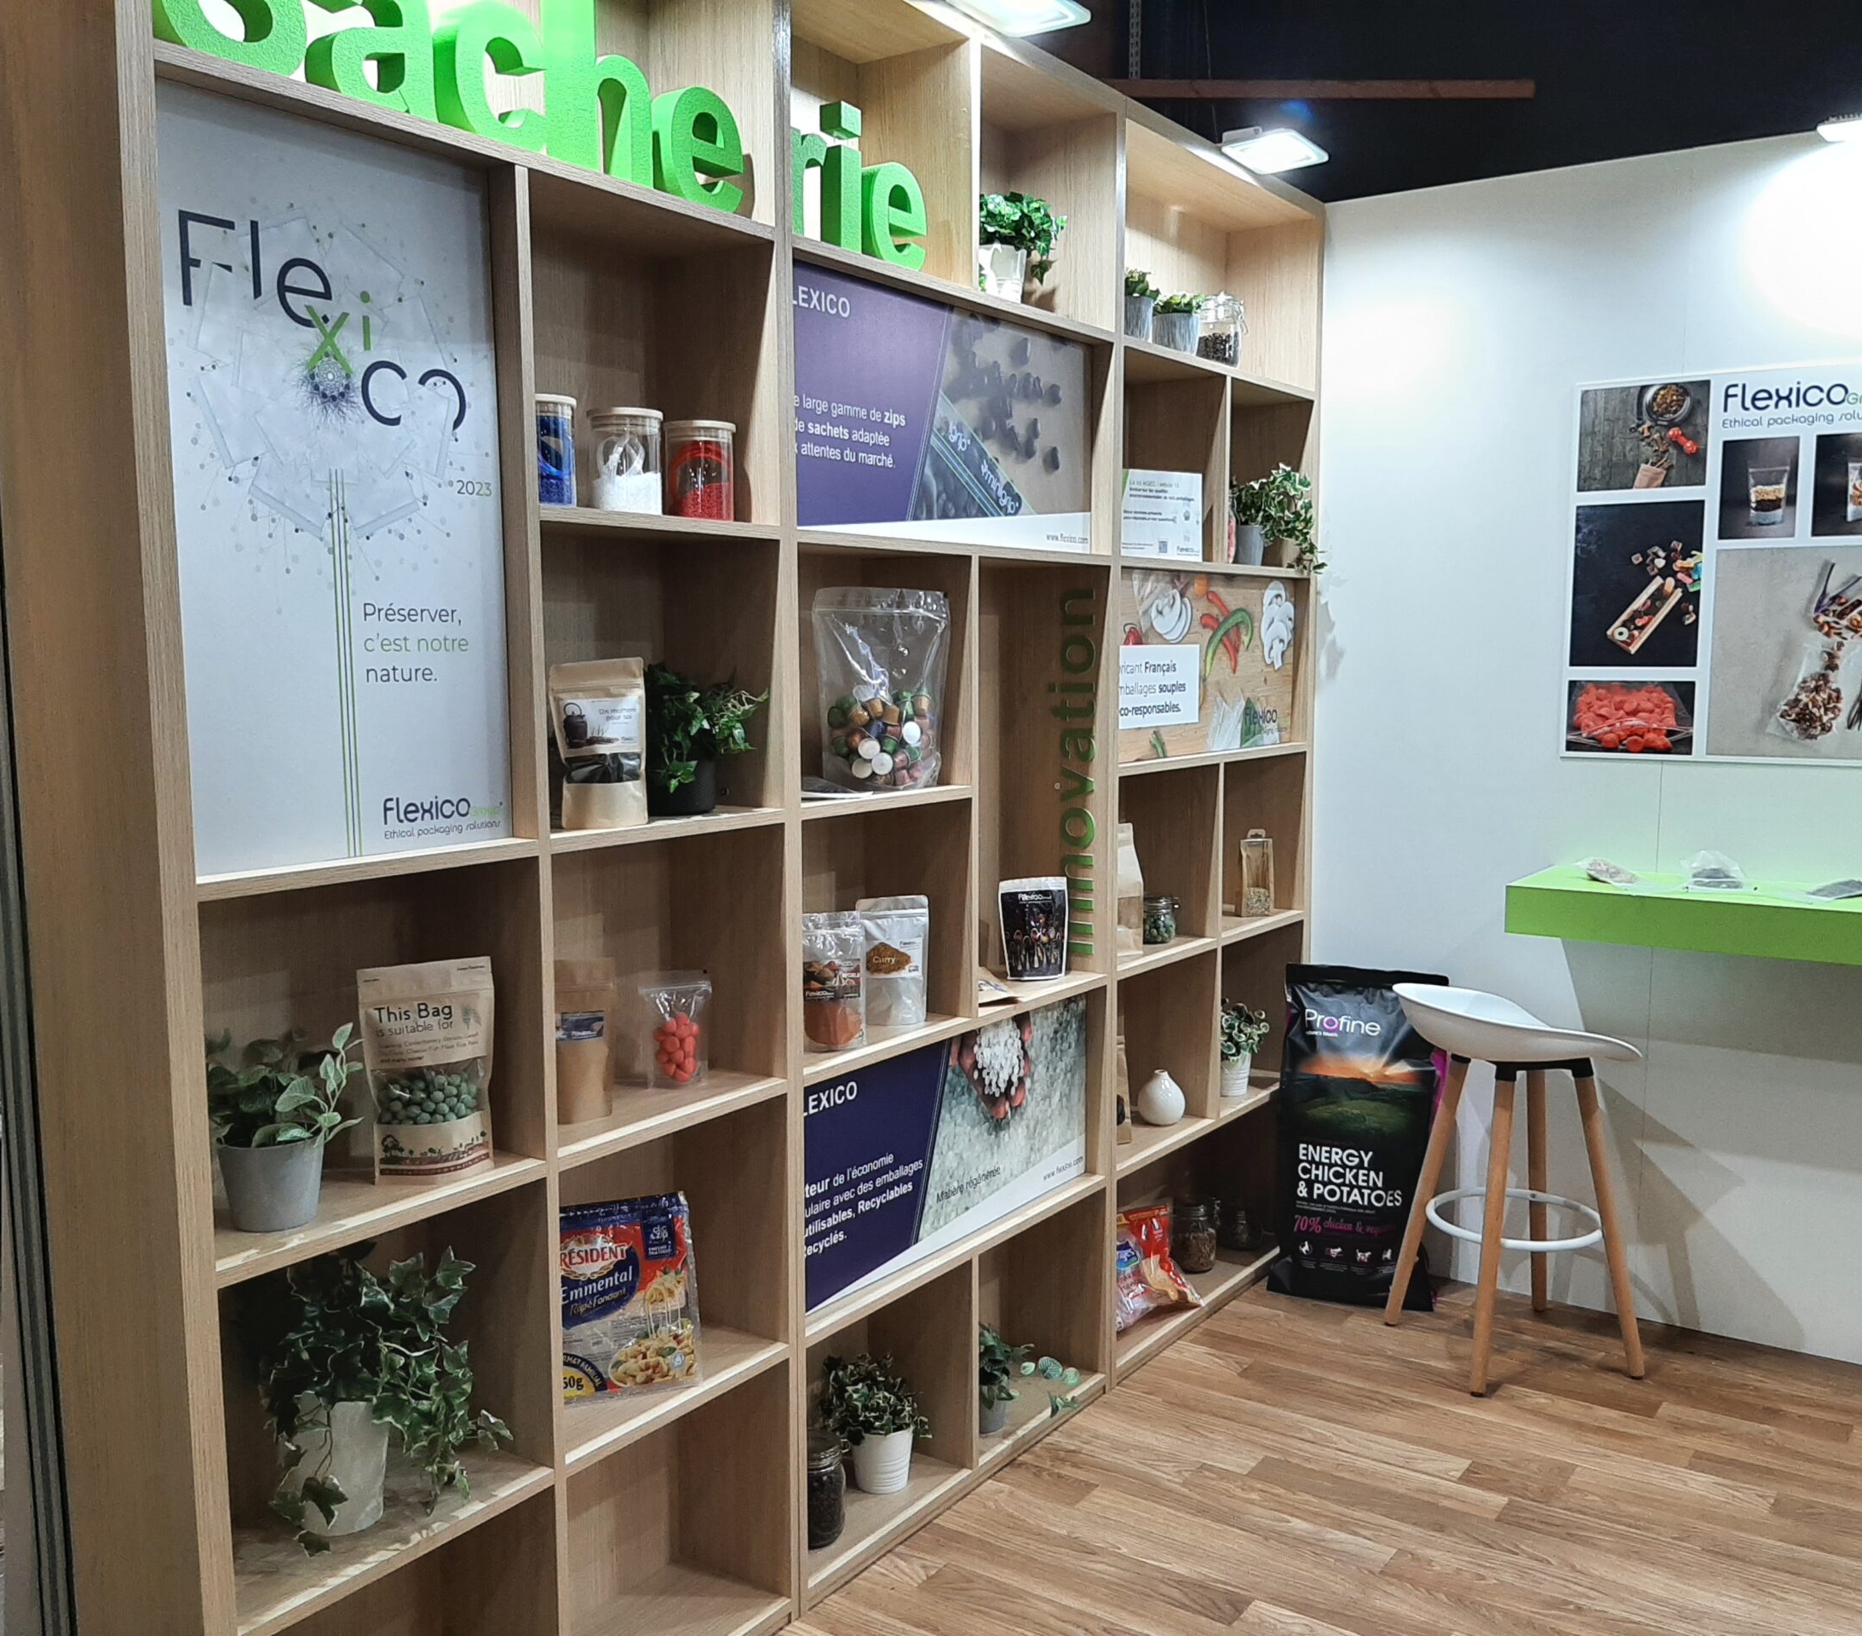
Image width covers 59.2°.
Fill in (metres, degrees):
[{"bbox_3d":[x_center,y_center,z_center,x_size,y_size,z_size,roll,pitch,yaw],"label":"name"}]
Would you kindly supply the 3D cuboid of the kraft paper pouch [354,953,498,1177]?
[{"bbox_3d":[-0.629,0.313,2.051,0.162,0.265,0.075,-4,7,-30],"label":"kraft paper pouch"}]

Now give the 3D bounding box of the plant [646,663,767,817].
[{"bbox_3d":[-0.351,-0.119,2.410,0.175,0.219,0.175,4,8,36],"label":"plant"}]

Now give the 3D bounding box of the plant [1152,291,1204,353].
[{"bbox_3d":[0.530,-1.049,3.534,0.103,0.140,0.103,0,6,0],"label":"plant"}]

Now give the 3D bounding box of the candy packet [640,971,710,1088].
[{"bbox_3d":[-0.390,0.327,2.507,0.109,0.170,0.051,-2,7,-20],"label":"candy packet"}]

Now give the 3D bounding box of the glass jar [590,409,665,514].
[{"bbox_3d":[-0.426,-0.492,2.294,0.101,0.150,0.101,0,6,0],"label":"glass jar"}]

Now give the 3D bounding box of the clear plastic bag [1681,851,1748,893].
[{"bbox_3d":[1.617,0.109,3.376,0.130,0.066,0.140,4,7,36],"label":"clear plastic bag"}]

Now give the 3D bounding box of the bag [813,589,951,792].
[{"bbox_3d":[-0.083,-0.217,2.768,0.235,0.333,0.100,-1,6,-12],"label":"bag"}]

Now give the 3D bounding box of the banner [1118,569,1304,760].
[{"bbox_3d":[0.613,-0.335,3.604,0.010,0.397,0.914,4,8,36],"label":"banner"}]

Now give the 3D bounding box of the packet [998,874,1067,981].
[{"bbox_3d":[0.209,0.222,3.290,0.161,0.198,0.058,-3,7,-26],"label":"packet"}]

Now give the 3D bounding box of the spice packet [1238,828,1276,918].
[{"bbox_3d":[0.781,0.131,3.938,0.068,0.206,0.045,0,6,-2],"label":"spice packet"}]

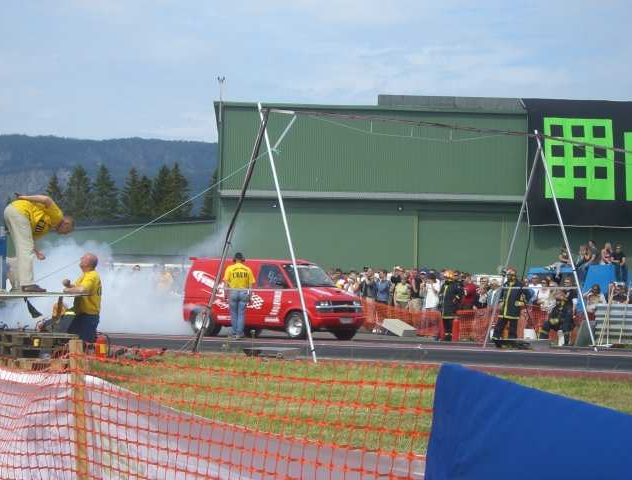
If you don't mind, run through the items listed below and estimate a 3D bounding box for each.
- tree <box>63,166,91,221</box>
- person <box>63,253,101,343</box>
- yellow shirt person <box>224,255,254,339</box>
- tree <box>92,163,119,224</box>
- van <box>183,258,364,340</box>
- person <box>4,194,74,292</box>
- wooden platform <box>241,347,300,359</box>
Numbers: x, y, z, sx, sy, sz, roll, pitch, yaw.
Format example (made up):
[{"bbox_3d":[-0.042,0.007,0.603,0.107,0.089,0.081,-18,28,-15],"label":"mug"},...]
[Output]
[{"bbox_3d":[-22.644,-1.614,165.000,3.300,11.100,3.300,0,-1,0],"label":"tree"},{"bbox_3d":[-2.793,1.024,20.700,0.500,1.750,0.550,0,-1,18],"label":"person"},{"bbox_3d":[-1.663,1.191,37.300,0.640,1.830,0.360,0,-1,3],"label":"yellow shirt person"},{"bbox_3d":[-20.080,-1.614,165.000,3.300,11.100,3.300,0,-1,0],"label":"tree"},{"bbox_3d":[-0.967,1.312,39.100,4.150,1.750,1.840,0,-1,40],"label":"van"},{"bbox_3d":[-3.262,0.041,20.500,0.780,1.150,0.520,0,-1,12],"label":"person"},{"bbox_3d":[-0.720,1.927,29.250,0.900,0.170,0.480,0,-1,40],"label":"wooden platform"}]

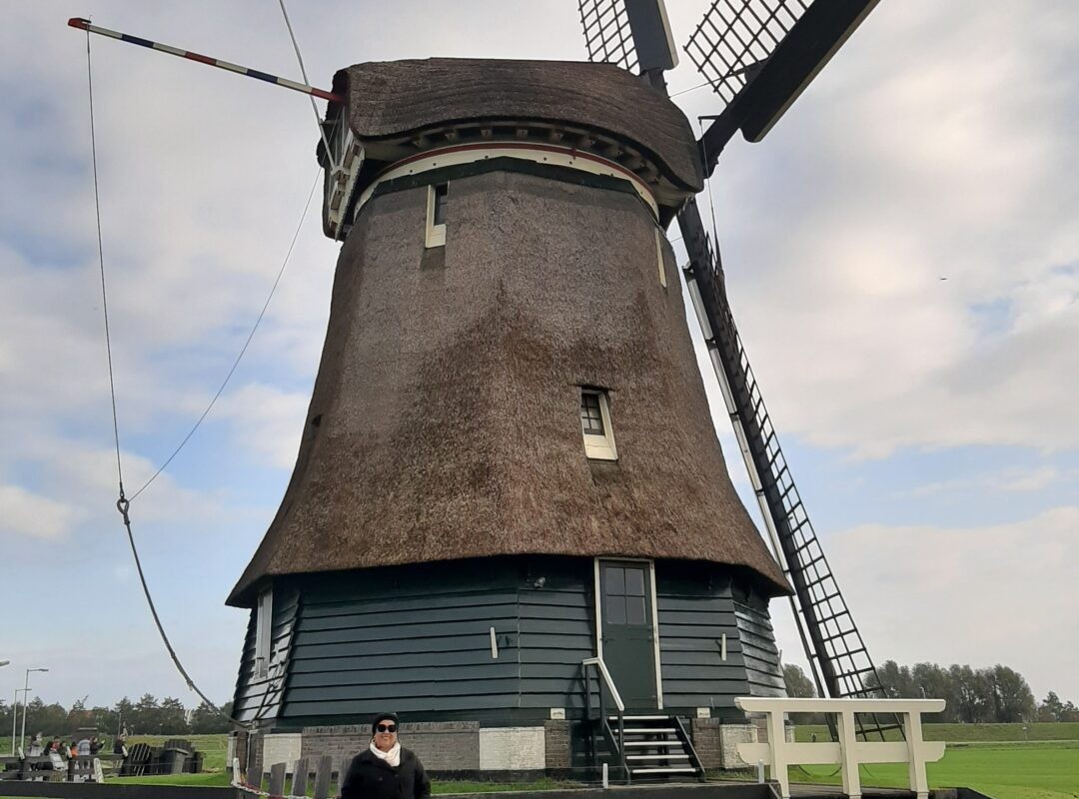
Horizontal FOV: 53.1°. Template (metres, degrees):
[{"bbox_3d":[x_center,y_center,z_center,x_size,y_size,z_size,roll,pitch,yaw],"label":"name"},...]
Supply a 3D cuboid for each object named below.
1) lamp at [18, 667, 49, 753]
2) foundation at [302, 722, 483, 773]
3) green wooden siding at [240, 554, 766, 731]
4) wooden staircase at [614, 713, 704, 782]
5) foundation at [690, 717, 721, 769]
[{"bbox_3d":[-31.592,19.671,67.420,1.300,5.397,0.250,-7,-18,17],"label":"lamp"},{"bbox_3d":[-2.151,5.129,15.895,2.980,0.677,0.350,-8,-19,20],"label":"foundation"},{"bbox_3d":[-0.393,4.922,20.419,9.535,2.383,9.535,7,-19,-23],"label":"green wooden siding"},{"bbox_3d":[1.591,4.946,15.227,1.100,0.930,1.100,7,-19,-23],"label":"wooden staircase"},{"bbox_3d":[2.448,5.198,16.347,0.499,0.715,0.350,7,-19,-23],"label":"foundation"}]

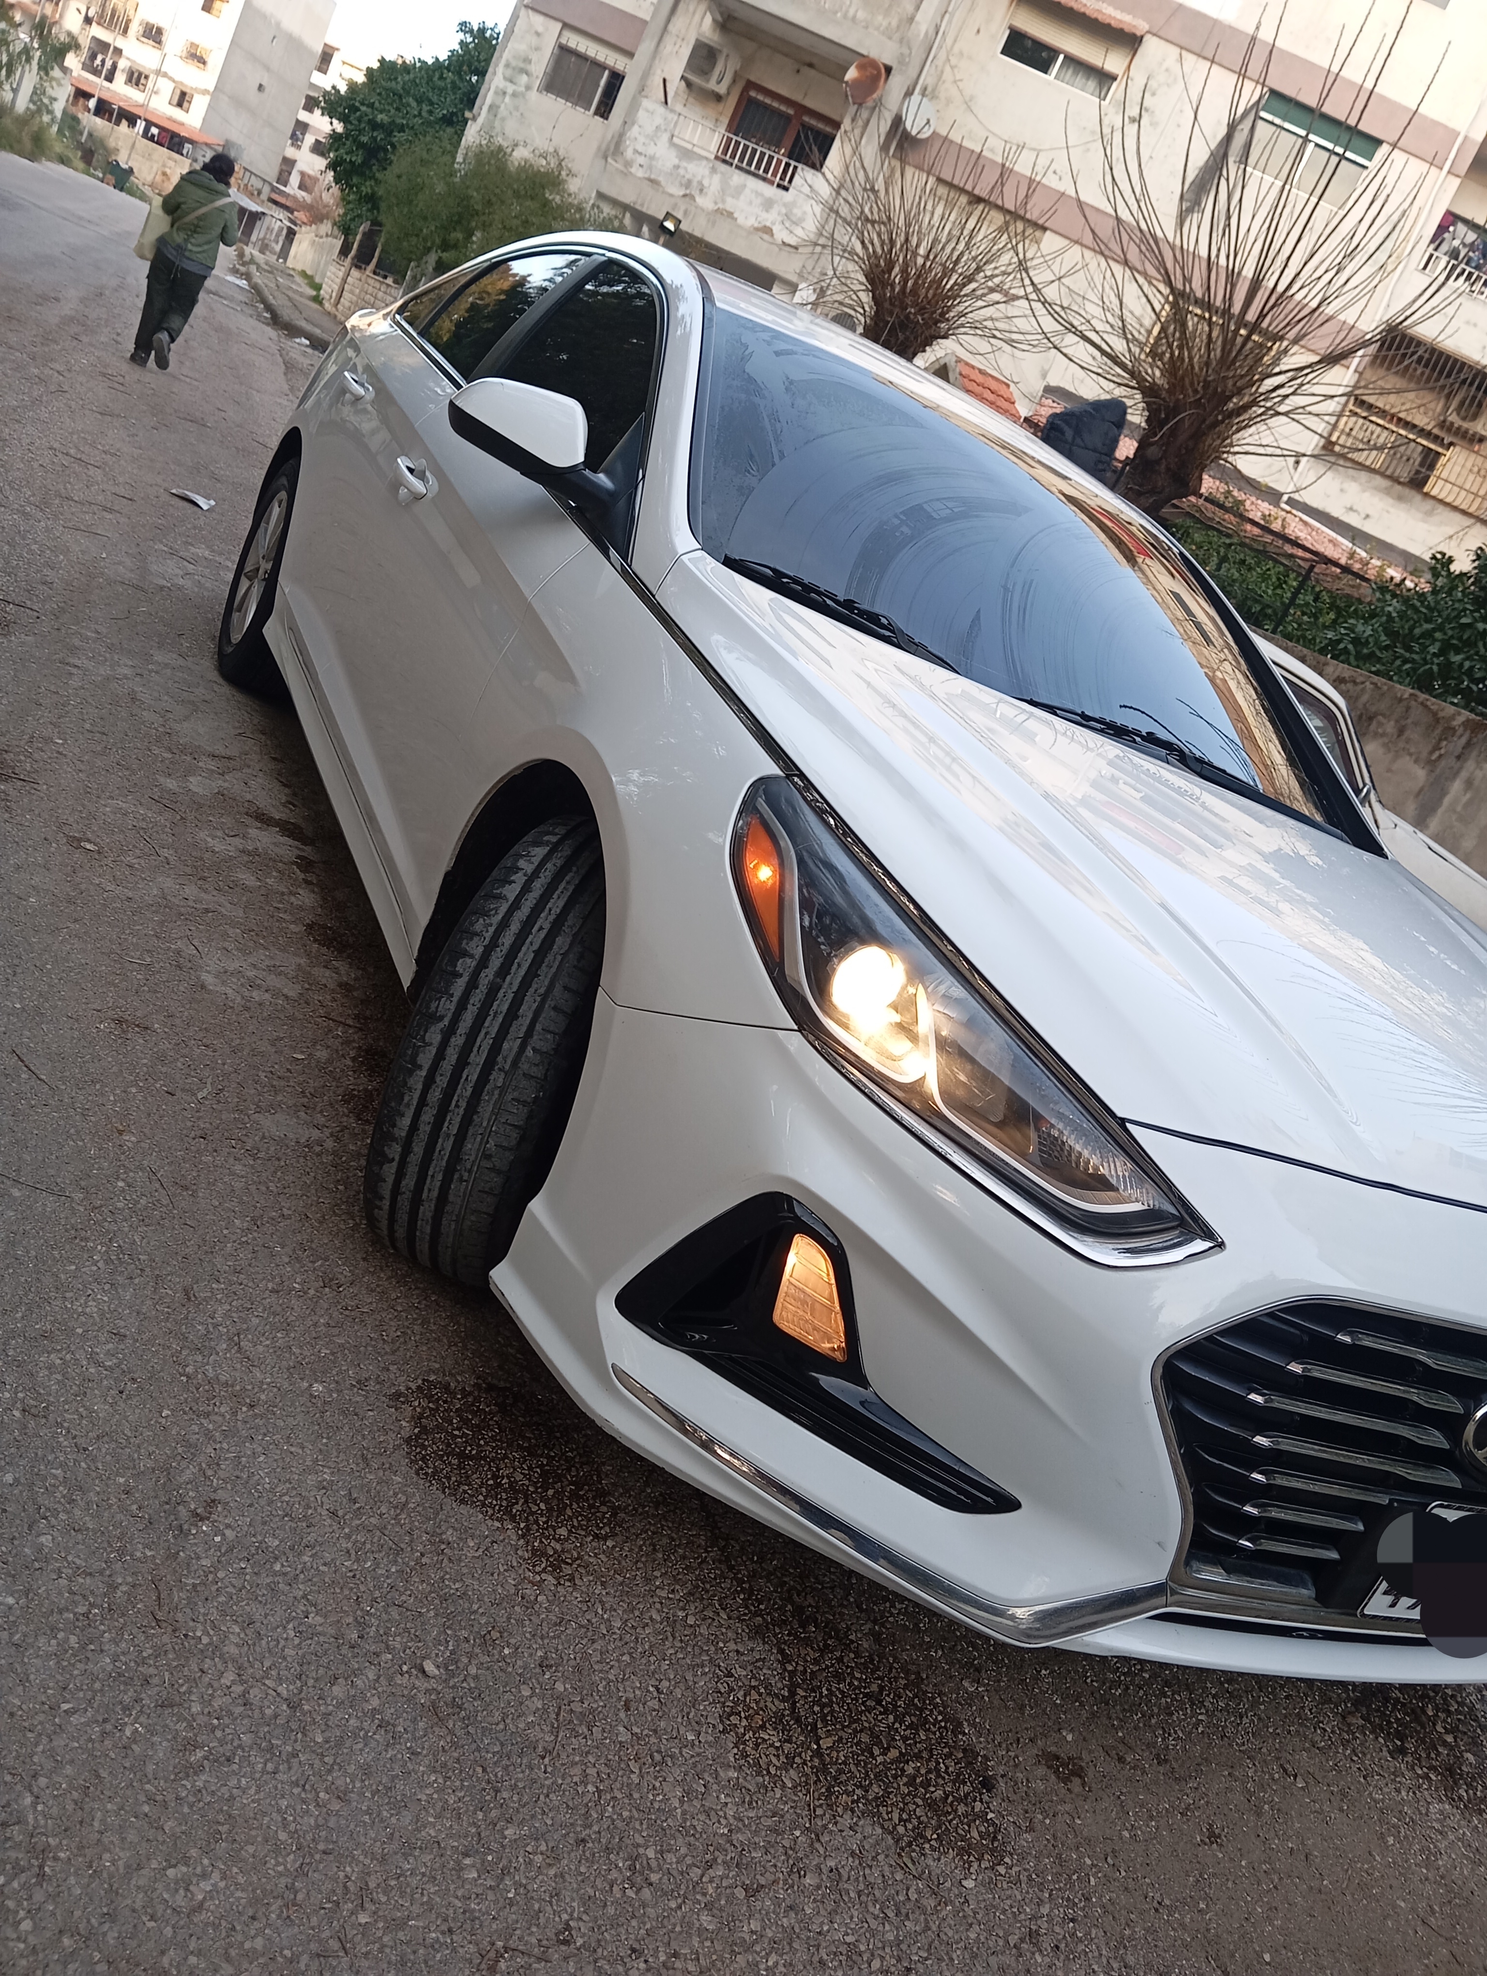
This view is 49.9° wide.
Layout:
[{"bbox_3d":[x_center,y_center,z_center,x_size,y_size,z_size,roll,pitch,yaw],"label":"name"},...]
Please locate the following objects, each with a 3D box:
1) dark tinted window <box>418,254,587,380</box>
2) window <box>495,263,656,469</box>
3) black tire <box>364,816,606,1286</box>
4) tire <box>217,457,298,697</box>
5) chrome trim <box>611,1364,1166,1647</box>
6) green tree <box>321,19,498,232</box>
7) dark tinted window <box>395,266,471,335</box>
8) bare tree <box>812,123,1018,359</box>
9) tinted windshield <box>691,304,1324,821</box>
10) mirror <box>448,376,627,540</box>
[{"bbox_3d":[-0.589,-1.586,3.722,0.060,0.370,0.870,40,6,-34],"label":"dark tinted window"},{"bbox_3d":[-0.254,-1.130,2.897,0.060,0.440,0.980,40,6,-34],"label":"window"},{"bbox_3d":[-0.259,0.090,2.127,0.215,0.668,0.668,27,16,5],"label":"black tire"},{"bbox_3d":[-1.253,-1.139,4.444,0.215,0.668,0.668,16,19,-29],"label":"tire"},{"bbox_3d":[0.142,0.521,1.662,0.600,0.130,0.120,29,17,11],"label":"chrome trim"},{"bbox_3d":[-6.324,-16.277,31.000,4.300,5.000,4.000,24,10,0],"label":"green tree"},{"bbox_3d":[-0.836,-1.865,4.303,0.050,0.220,0.530,40,6,-34],"label":"dark tinted window"},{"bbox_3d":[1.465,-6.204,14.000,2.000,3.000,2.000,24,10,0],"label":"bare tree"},{"bbox_3d":[0.510,-0.767,2.853,1.440,0.120,0.970,16,43,-29],"label":"tinted windshield"},{"bbox_3d":[-0.296,-0.829,2.434,0.300,0.180,0.180,16,19,-29],"label":"mirror"}]

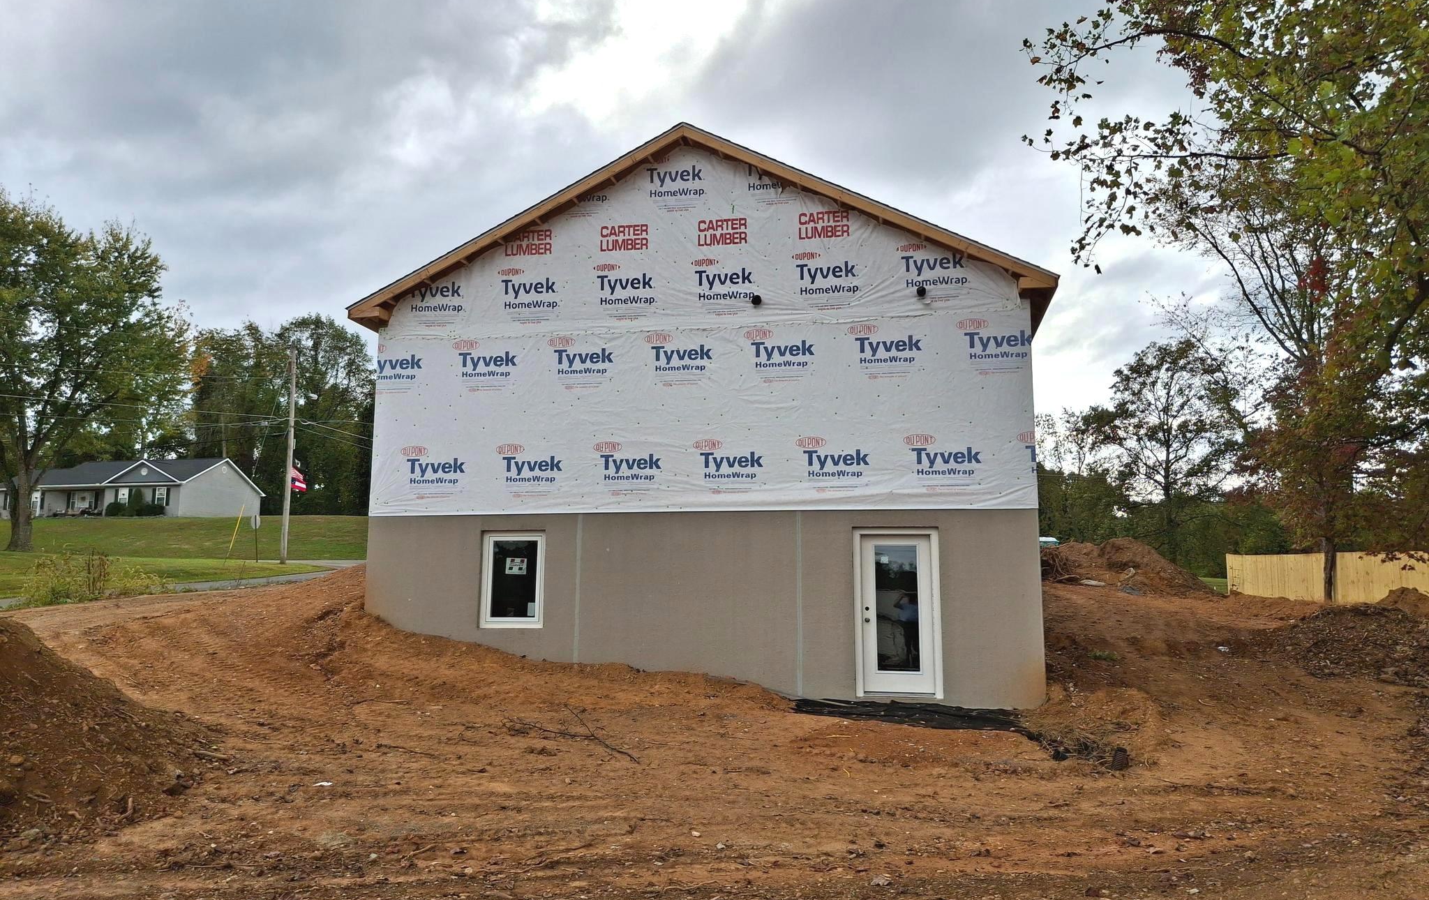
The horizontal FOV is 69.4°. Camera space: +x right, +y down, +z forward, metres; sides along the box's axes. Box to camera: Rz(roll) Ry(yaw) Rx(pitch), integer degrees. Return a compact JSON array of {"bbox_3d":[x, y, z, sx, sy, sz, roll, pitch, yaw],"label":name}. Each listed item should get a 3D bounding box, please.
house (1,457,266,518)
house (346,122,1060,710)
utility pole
[{"bbox_3d":[-47.161,3.393,82.839,18.000,5.092,10.022,-1,-8,10],"label":"house"},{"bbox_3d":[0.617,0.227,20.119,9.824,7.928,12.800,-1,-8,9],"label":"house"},{"bbox_3d":[-20.363,0.165,49.432,0.280,10.572,0.280,-1,-8,9],"label":"utility pole"}]

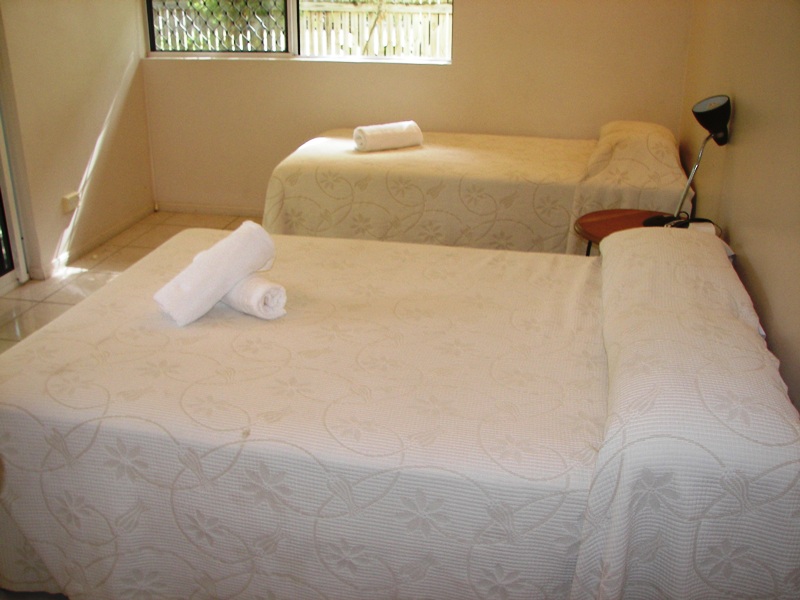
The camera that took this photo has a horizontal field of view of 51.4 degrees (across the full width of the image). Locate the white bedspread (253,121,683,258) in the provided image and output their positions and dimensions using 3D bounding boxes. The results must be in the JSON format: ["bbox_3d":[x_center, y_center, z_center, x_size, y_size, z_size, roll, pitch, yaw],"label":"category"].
[{"bbox_3d":[0.401,-0.526,4.148,1.920,0.720,0.960,5,24,11],"label":"white bedspread"}]

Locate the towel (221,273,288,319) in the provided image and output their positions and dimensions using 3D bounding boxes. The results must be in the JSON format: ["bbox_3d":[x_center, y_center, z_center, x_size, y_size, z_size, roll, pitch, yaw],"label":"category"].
[{"bbox_3d":[-0.463,-0.045,2.367,0.110,0.105,0.340,-20,30,-39],"label":"towel"}]

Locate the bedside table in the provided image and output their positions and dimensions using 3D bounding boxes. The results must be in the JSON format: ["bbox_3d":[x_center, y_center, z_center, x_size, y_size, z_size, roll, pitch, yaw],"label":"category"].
[{"bbox_3d":[0.910,-0.030,3.234,0.510,0.525,0.510,5,24,11],"label":"bedside table"}]

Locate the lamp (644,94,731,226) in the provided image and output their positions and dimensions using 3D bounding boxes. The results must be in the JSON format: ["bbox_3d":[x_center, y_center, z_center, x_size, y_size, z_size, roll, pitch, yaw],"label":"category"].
[{"bbox_3d":[1.055,-0.489,3.027,0.190,0.510,0.320,-6,24,-13],"label":"lamp"}]

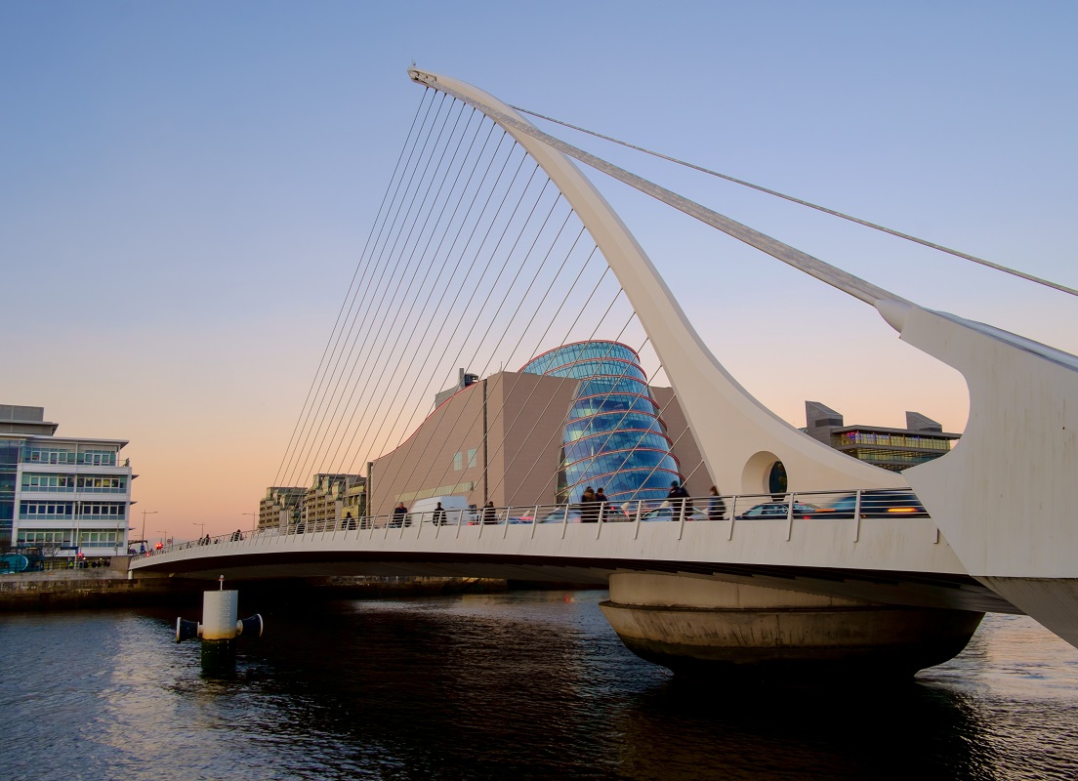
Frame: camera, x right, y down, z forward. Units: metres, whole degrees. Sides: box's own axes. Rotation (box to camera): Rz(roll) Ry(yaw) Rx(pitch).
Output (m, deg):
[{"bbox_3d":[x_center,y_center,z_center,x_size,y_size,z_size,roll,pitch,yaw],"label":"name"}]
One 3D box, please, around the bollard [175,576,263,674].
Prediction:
[{"bbox_3d":[-16.453,12.193,45.511,4.229,5.060,1.950,4,-12,-28],"label":"bollard"}]

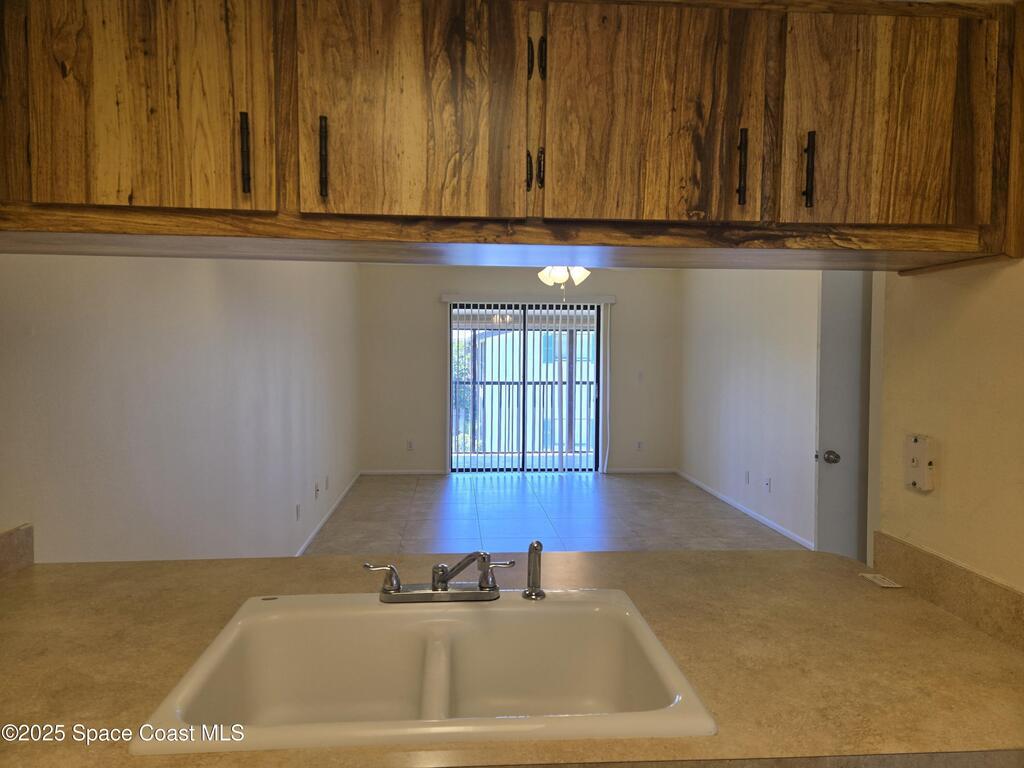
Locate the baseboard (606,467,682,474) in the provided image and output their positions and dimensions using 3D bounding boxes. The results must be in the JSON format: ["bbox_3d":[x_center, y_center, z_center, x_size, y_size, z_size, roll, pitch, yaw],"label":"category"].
[{"bbox_3d":[1.583,1.050,8.255,0.880,0.066,0.015,0,3,-4],"label":"baseboard"}]

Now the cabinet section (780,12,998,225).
[{"bbox_3d":[0.688,-0.479,1.248,0.402,0.371,0.020,0,3,-4],"label":"cabinet section"}]

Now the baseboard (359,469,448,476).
[{"bbox_3d":[-1.269,1.039,8.035,1.035,0.066,0.015,0,3,-4],"label":"baseboard"}]

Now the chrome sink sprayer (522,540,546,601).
[{"bbox_3d":[0.050,0.408,1.507,0.052,0.130,0.056,0,4,-10],"label":"chrome sink sprayer"}]

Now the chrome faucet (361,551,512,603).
[{"bbox_3d":[-0.150,0.392,1.400,0.324,0.154,0.220,0,3,-9],"label":"chrome faucet"}]

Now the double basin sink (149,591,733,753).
[{"bbox_3d":[-0.137,0.576,1.232,0.828,0.196,0.562,0,3,-4],"label":"double basin sink"}]

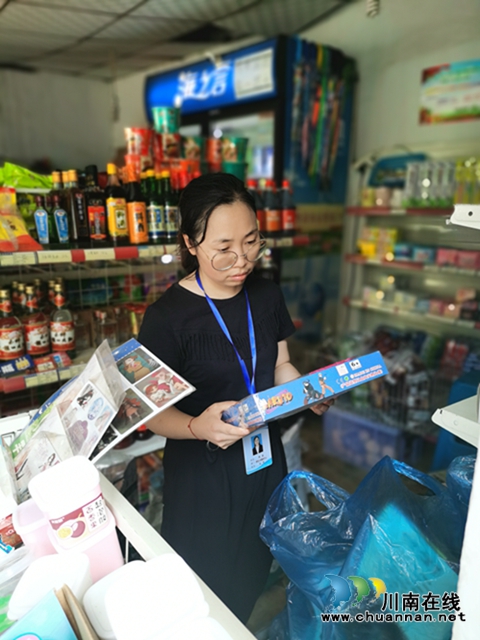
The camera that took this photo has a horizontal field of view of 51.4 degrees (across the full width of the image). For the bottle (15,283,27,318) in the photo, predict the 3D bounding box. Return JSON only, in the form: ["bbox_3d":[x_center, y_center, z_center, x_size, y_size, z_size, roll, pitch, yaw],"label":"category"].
[{"bbox_3d":[-0.746,0.000,1.740,0.080,0.261,0.080,-9,17,-32],"label":"bottle"}]

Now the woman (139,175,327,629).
[{"bbox_3d":[-0.022,0.453,1.228,0.450,1.580,0.420,-9,17,-34],"label":"woman"}]

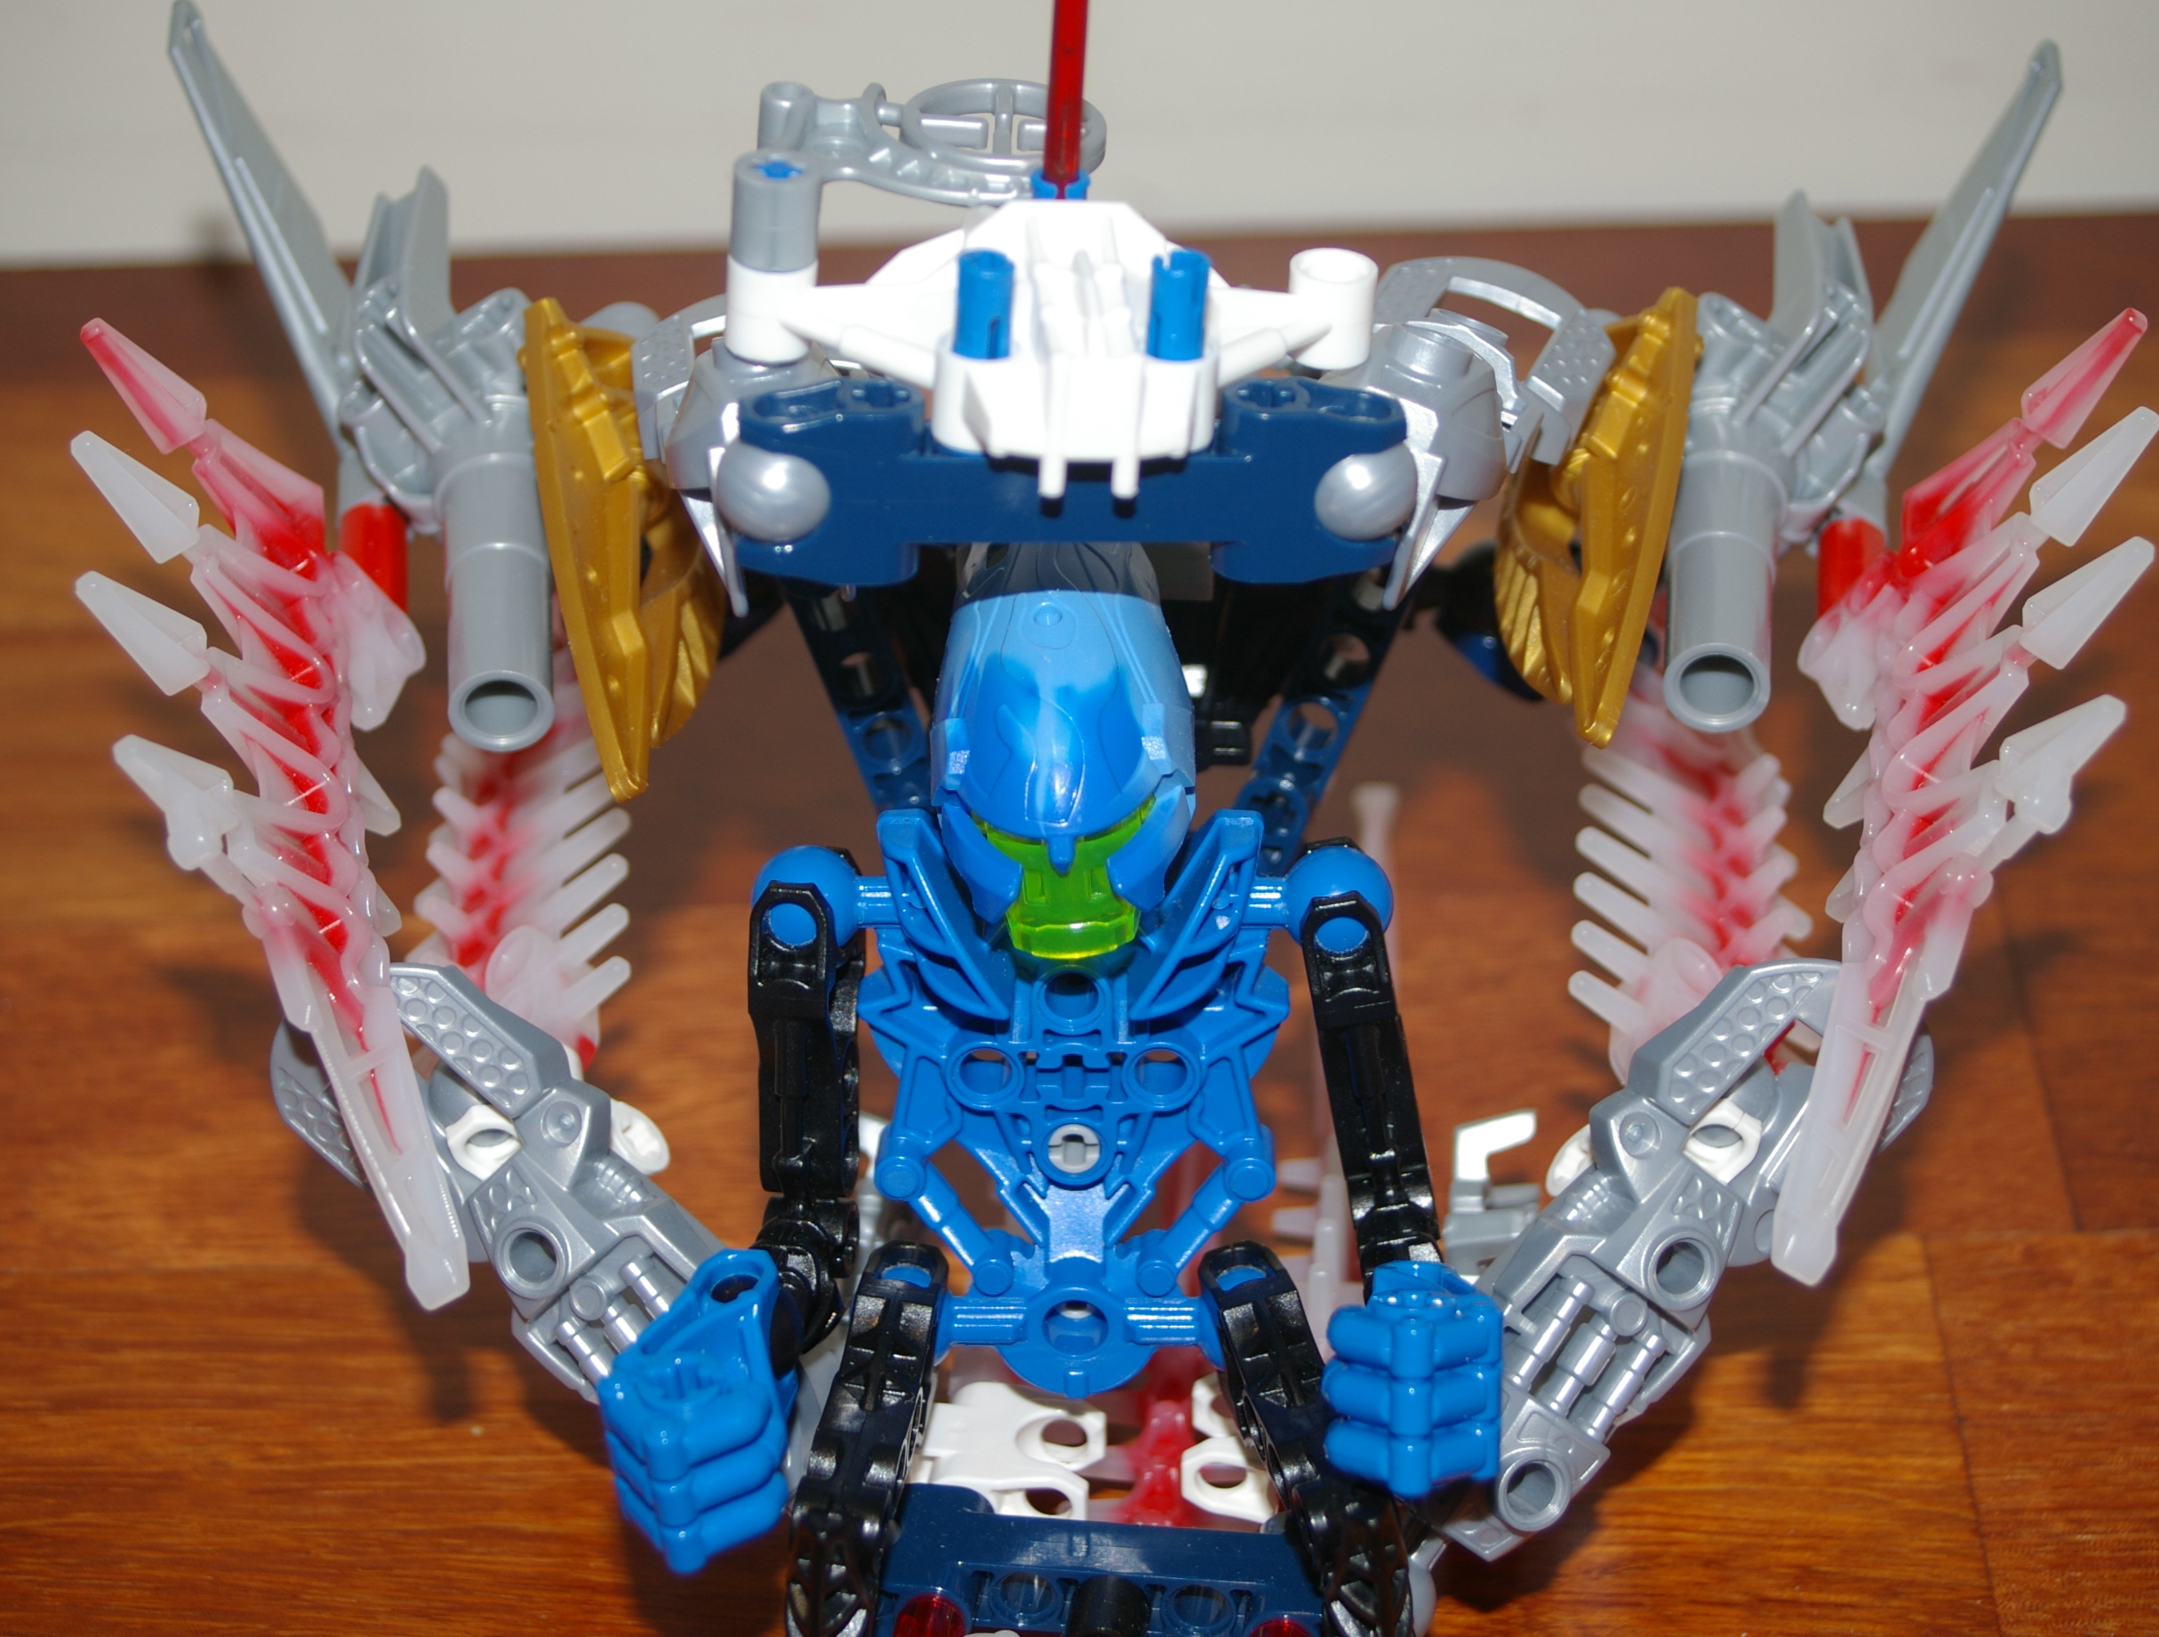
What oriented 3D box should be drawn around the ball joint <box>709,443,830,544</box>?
[{"bbox_3d":[-0.025,-0.027,0.424,0.010,0.010,0.010,-1,29,0],"label":"ball joint"}]

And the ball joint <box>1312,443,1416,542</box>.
[{"bbox_3d":[0.023,-0.027,0.424,0.010,0.010,0.010,-1,29,0],"label":"ball joint"}]

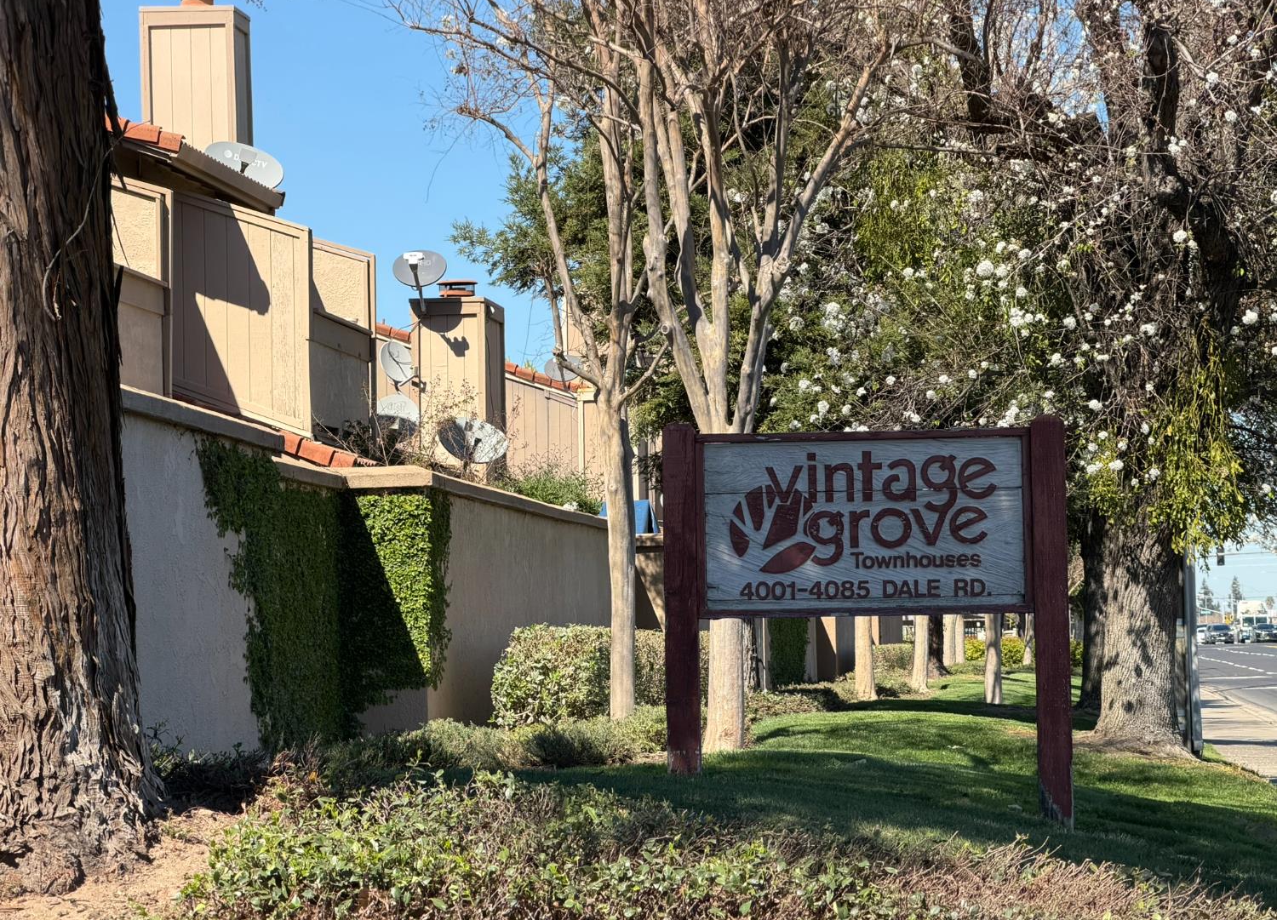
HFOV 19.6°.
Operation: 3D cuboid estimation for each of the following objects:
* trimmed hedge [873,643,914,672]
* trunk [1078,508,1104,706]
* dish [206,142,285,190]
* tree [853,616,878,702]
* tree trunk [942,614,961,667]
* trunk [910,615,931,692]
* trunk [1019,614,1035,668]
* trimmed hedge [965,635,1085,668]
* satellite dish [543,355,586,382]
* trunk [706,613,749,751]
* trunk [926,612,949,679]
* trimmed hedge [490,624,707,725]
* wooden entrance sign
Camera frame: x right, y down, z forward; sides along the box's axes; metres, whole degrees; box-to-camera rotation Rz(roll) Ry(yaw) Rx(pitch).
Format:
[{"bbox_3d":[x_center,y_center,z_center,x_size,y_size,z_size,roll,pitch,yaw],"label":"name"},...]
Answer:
[{"bbox_3d":[5.053,3.875,72.000,1.150,0.620,1.100,-1,-3,6],"label":"trimmed hedge"},{"bbox_3d":[5.743,1.830,46.060,0.550,2.600,0.550,-1,-3,6],"label":"trunk"},{"bbox_3d":[-3.734,-2.797,35.000,0.800,0.550,0.450,0,-3,-17],"label":"dish"},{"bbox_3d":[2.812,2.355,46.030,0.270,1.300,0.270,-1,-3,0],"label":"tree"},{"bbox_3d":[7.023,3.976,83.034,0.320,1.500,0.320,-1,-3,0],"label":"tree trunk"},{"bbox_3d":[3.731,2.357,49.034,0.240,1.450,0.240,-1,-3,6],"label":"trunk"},{"bbox_3d":[10.938,5.018,104.040,0.330,1.750,0.330,-1,-3,0],"label":"trunk"},{"bbox_3d":[12.147,6.057,116.023,4.200,1.050,1.200,-1,-3,0],"label":"trimmed hedge"},{"bbox_3d":[-1.073,-1.336,54.000,0.620,0.460,0.400,-2,-3,11],"label":"satellite dish"},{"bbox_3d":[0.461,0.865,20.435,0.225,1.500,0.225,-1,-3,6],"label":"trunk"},{"bbox_3d":[6.141,3.712,76.037,0.420,1.600,0.420,-1,-3,0],"label":"trunk"},{"bbox_3d":[-0.197,1.870,33.194,0.950,0.870,12.000,-1,-3,5],"label":"trimmed hedge"},{"bbox_3d":[1.076,0.772,17.300,1.890,1.910,0.155,-1,-3,6],"label":"wooden entrance sign"}]

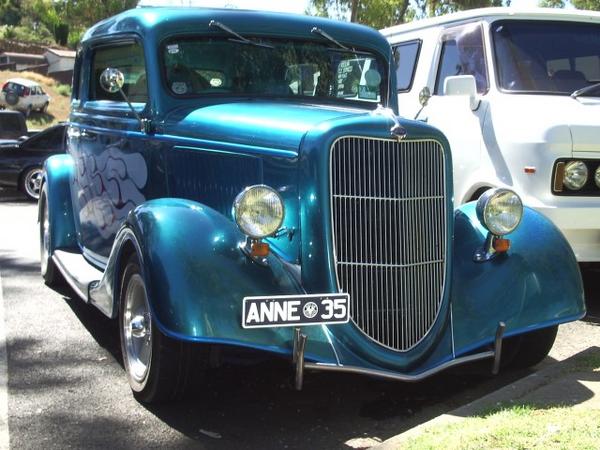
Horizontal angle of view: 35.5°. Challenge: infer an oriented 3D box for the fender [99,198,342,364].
[{"bbox_3d":[-0.368,0.143,3.589,0.673,0.546,1.163,-1,5,-22],"label":"fender"}]

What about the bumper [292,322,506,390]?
[{"bbox_3d":[0.375,0.463,3.258,0.816,0.204,0.143,-1,5,-22],"label":"bumper"}]

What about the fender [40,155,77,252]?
[{"bbox_3d":[-1.555,-0.162,6.089,0.316,0.632,1.173,-1,5,-22],"label":"fender"}]

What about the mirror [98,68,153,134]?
[{"bbox_3d":[-0.758,-0.544,4.061,0.235,0.286,0.102,-1,5,-22],"label":"mirror"}]

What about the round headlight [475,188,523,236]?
[{"bbox_3d":[0.752,-0.058,3.624,0.192,0.192,0.148,-1,5,-22],"label":"round headlight"}]

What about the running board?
[{"bbox_3d":[-1.064,0.242,4.724,0.235,0.082,1.581,-1,5,-22],"label":"running board"}]

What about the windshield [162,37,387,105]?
[{"bbox_3d":[-0.091,-0.708,4.378,1.122,0.286,0.133,-1,5,-22],"label":"windshield"}]

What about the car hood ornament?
[{"bbox_3d":[0.314,-0.366,3.389,0.071,0.138,0.219,-1,5,-22],"label":"car hood ornament"}]

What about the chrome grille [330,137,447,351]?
[{"bbox_3d":[0.341,0.067,3.333,0.479,0.755,0.173,-1,5,-22],"label":"chrome grille"}]

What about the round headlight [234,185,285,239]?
[{"bbox_3d":[-0.159,-0.049,3.255,0.192,0.192,0.148,-1,5,-22],"label":"round headlight"}]

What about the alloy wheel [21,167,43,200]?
[{"bbox_3d":[-3.807,-0.589,13.600,0.440,0.440,0.200,2,5,12],"label":"alloy wheel"}]

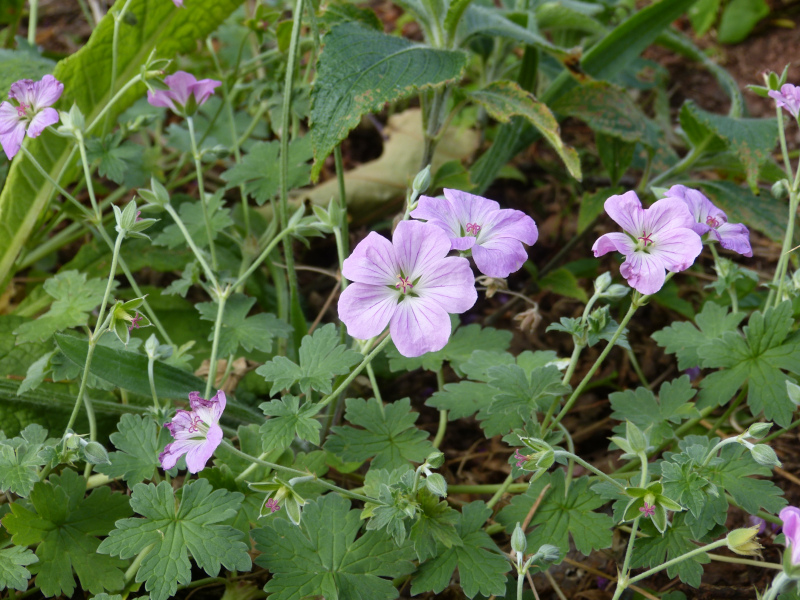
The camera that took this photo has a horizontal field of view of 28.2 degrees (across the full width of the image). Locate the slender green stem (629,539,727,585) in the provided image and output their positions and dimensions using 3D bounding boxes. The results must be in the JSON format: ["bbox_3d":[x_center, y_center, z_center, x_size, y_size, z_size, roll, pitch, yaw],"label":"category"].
[{"bbox_3d":[0.081,0.076,0.463,0.032,0.002,0.002,-24,0,9],"label":"slender green stem"}]

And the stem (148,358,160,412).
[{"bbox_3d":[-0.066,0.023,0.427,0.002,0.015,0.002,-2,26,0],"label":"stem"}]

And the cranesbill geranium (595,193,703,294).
[{"bbox_3d":[0.078,-0.018,0.505,0.035,0.012,0.034,0,69,13],"label":"cranesbill geranium"}]

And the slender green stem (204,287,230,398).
[{"bbox_3d":[-0.059,0.014,0.520,0.004,0.037,0.004,7,11,0],"label":"slender green stem"}]

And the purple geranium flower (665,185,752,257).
[{"bbox_3d":[0.102,-0.026,0.530,0.030,0.014,0.027,11,38,-9],"label":"purple geranium flower"}]

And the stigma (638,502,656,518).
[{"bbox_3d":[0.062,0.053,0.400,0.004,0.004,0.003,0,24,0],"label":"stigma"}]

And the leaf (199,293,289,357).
[{"bbox_3d":[-0.056,0.009,0.570,0.033,0.008,0.027,-4,40,-4],"label":"leaf"}]

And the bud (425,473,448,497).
[{"bbox_3d":[0.011,0.055,0.475,0.005,0.009,0.005,-38,-8,0],"label":"bud"}]

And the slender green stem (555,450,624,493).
[{"bbox_3d":[0.057,0.051,0.475,0.025,0.003,0.002,29,0,0],"label":"slender green stem"}]

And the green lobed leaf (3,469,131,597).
[{"bbox_3d":[-0.105,0.074,0.505,0.042,0.011,0.043,-2,60,-1],"label":"green lobed leaf"}]

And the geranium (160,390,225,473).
[{"bbox_3d":[-0.063,0.040,0.485,0.022,0.024,0.013,0,-21,41],"label":"geranium"}]

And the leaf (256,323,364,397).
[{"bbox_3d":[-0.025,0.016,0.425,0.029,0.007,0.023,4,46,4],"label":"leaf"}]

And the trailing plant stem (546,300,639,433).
[{"bbox_3d":[0.061,0.021,0.500,0.002,0.049,0.003,33,-7,0],"label":"trailing plant stem"}]

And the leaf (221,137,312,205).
[{"bbox_3d":[-0.057,-0.055,0.680,0.041,0.011,0.036,9,52,7],"label":"leaf"}]

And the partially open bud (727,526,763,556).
[{"bbox_3d":[0.098,0.069,0.455,0.010,0.009,0.009,-6,0,8],"label":"partially open bud"}]

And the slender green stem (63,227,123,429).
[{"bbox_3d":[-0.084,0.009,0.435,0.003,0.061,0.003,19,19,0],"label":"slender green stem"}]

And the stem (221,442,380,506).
[{"bbox_3d":[-0.028,0.049,0.455,0.049,0.004,0.004,20,0,5],"label":"stem"}]

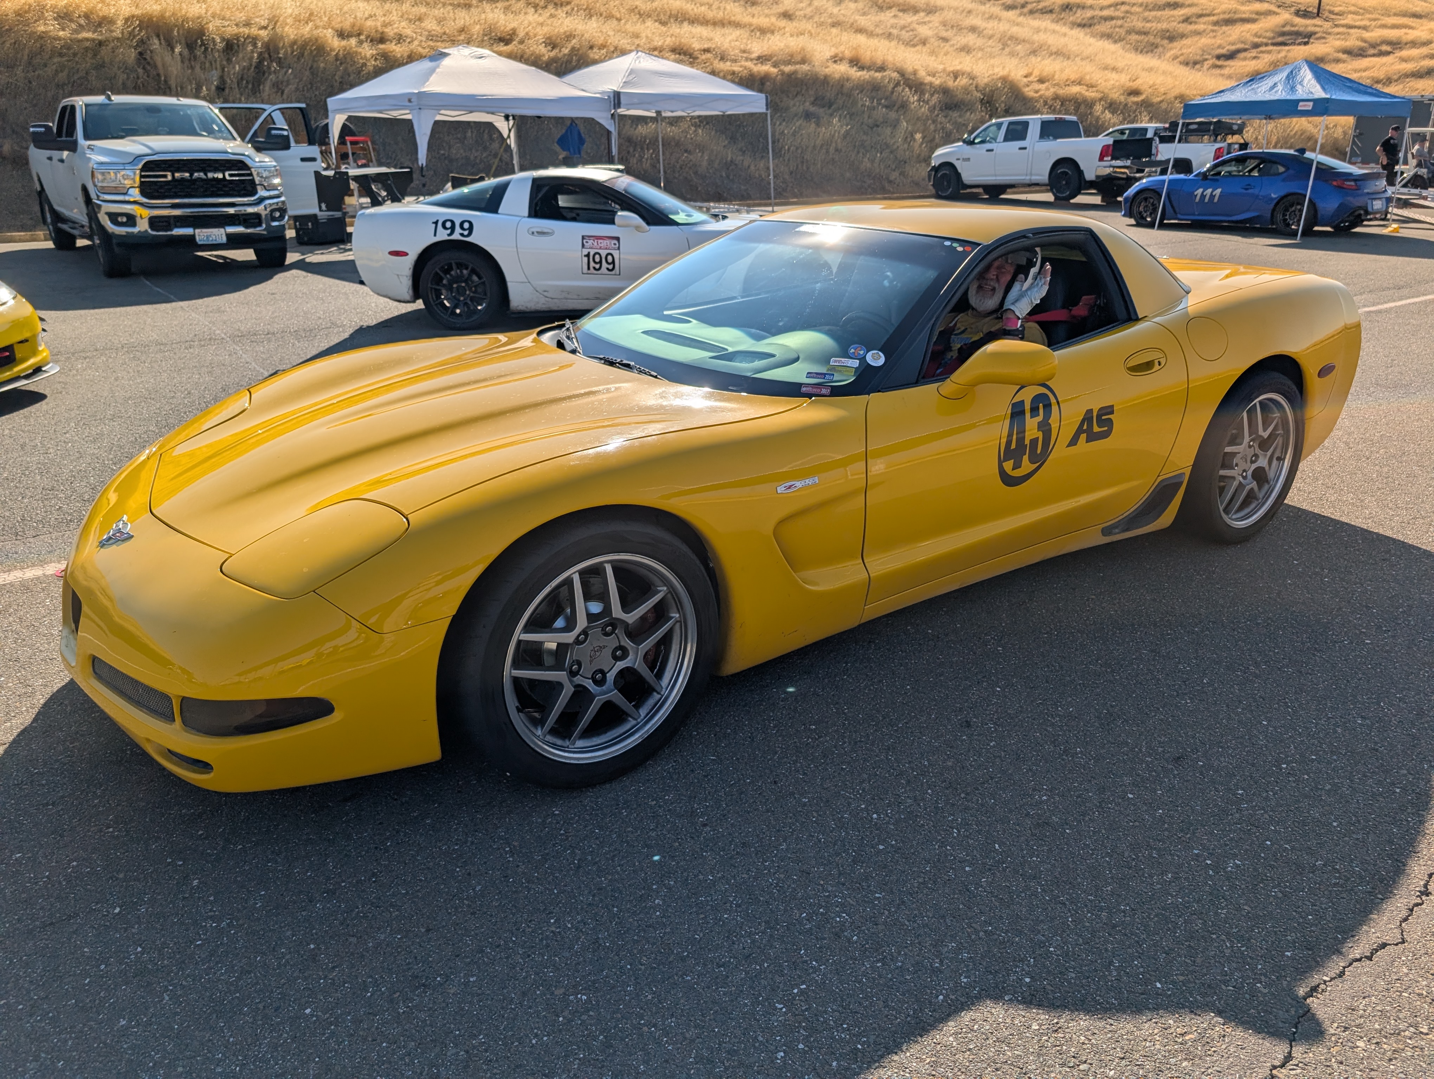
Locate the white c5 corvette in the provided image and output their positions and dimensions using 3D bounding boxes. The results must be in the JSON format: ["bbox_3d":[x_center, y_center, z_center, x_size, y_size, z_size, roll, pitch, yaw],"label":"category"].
[{"bbox_3d":[-0.820,-2.668,8.848,4.560,1.200,1.870,-1,22,0],"label":"white c5 corvette"}]

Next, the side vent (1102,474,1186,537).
[{"bbox_3d":[1.361,-0.111,3.194,0.380,0.150,0.060,-14,24,-34],"label":"side vent"}]

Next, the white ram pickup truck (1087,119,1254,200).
[{"bbox_3d":[12.400,-11.350,29.700,5.800,1.900,2.000,20,29,41],"label":"white ram pickup truck"}]

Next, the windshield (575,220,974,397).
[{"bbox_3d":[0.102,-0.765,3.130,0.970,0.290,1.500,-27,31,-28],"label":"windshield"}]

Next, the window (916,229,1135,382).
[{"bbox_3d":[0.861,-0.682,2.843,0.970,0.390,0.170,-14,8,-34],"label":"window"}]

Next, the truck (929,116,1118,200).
[{"bbox_3d":[8.050,-9.750,25.450,2.030,1.960,6.000,-13,24,-30],"label":"truck"}]

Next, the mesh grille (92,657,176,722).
[{"bbox_3d":[-1.194,0.295,2.039,0.315,0.063,0.035,14,25,34],"label":"mesh grille"}]

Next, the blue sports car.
[{"bbox_3d":[9.226,-6.074,17.301,1.790,1.310,4.260,-13,25,-32],"label":"blue sports car"}]

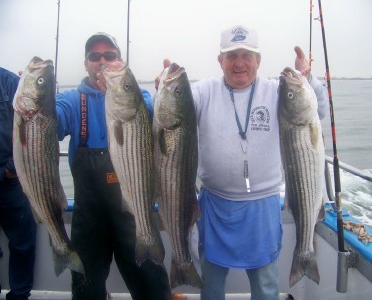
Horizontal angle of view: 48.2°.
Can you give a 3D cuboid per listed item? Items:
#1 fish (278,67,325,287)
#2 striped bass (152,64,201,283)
[{"bbox_3d":[0.434,0.101,1.550,0.169,0.799,0.120,1,8,16],"label":"fish"},{"bbox_3d":[-0.032,0.096,1.520,0.159,0.808,0.120,-5,8,-16],"label":"striped bass"}]

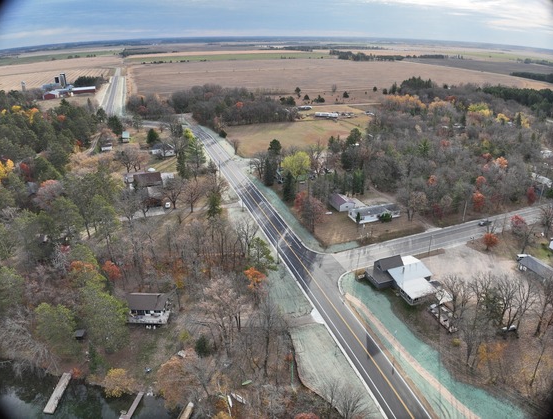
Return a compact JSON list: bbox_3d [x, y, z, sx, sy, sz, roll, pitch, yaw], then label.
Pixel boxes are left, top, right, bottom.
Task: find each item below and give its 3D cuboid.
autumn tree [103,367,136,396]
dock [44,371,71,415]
[{"bbox_3d":[-35.500,39.200,87.900,6.800,4.800,6.500,0,24,0],"label":"autumn tree"},{"bbox_3d":[-50.020,42.190,89.140,2.030,0.500,10.890,-2,24,-6],"label":"dock"}]

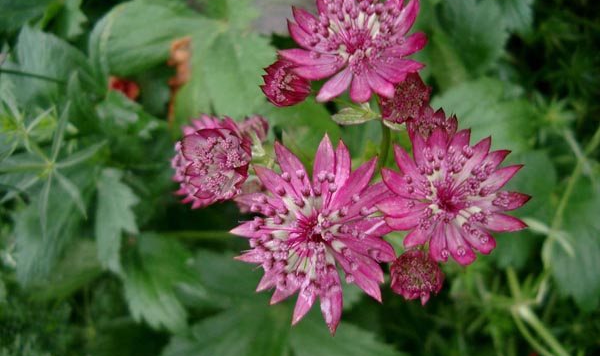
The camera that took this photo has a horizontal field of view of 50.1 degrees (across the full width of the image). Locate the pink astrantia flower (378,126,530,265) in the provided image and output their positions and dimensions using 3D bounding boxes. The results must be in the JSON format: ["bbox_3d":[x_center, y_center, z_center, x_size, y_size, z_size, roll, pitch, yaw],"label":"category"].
[{"bbox_3d":[0.037,0.004,0.155,0.036,0.013,0.035,0,78,-6],"label":"pink astrantia flower"}]

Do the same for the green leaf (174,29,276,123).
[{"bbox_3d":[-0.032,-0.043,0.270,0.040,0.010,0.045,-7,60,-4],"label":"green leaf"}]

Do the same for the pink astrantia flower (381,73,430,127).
[{"bbox_3d":[0.029,-0.022,0.176,0.014,0.012,0.014,0,63,-6],"label":"pink astrantia flower"}]

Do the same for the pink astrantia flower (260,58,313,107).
[{"bbox_3d":[-0.003,-0.026,0.174,0.014,0.013,0.013,0,70,22],"label":"pink astrantia flower"}]

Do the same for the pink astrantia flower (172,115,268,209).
[{"bbox_3d":[-0.022,-0.004,0.172,0.025,0.018,0.025,0,78,9],"label":"pink astrantia flower"}]

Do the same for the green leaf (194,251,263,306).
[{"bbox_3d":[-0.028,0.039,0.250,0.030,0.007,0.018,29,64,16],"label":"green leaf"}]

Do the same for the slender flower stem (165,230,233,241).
[{"bbox_3d":[-0.036,0.021,0.230,0.025,0.003,0.003,0,45,6],"label":"slender flower stem"}]

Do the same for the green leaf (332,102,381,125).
[{"bbox_3d":[0.015,-0.017,0.172,0.013,0.004,0.006,0,60,0],"label":"green leaf"}]

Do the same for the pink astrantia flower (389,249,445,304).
[{"bbox_3d":[0.030,0.025,0.163,0.014,0.012,0.014,0,63,-6],"label":"pink astrantia flower"}]

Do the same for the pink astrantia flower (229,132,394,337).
[{"bbox_3d":[0.003,0.013,0.150,0.040,0.014,0.045,0,84,6],"label":"pink astrantia flower"}]

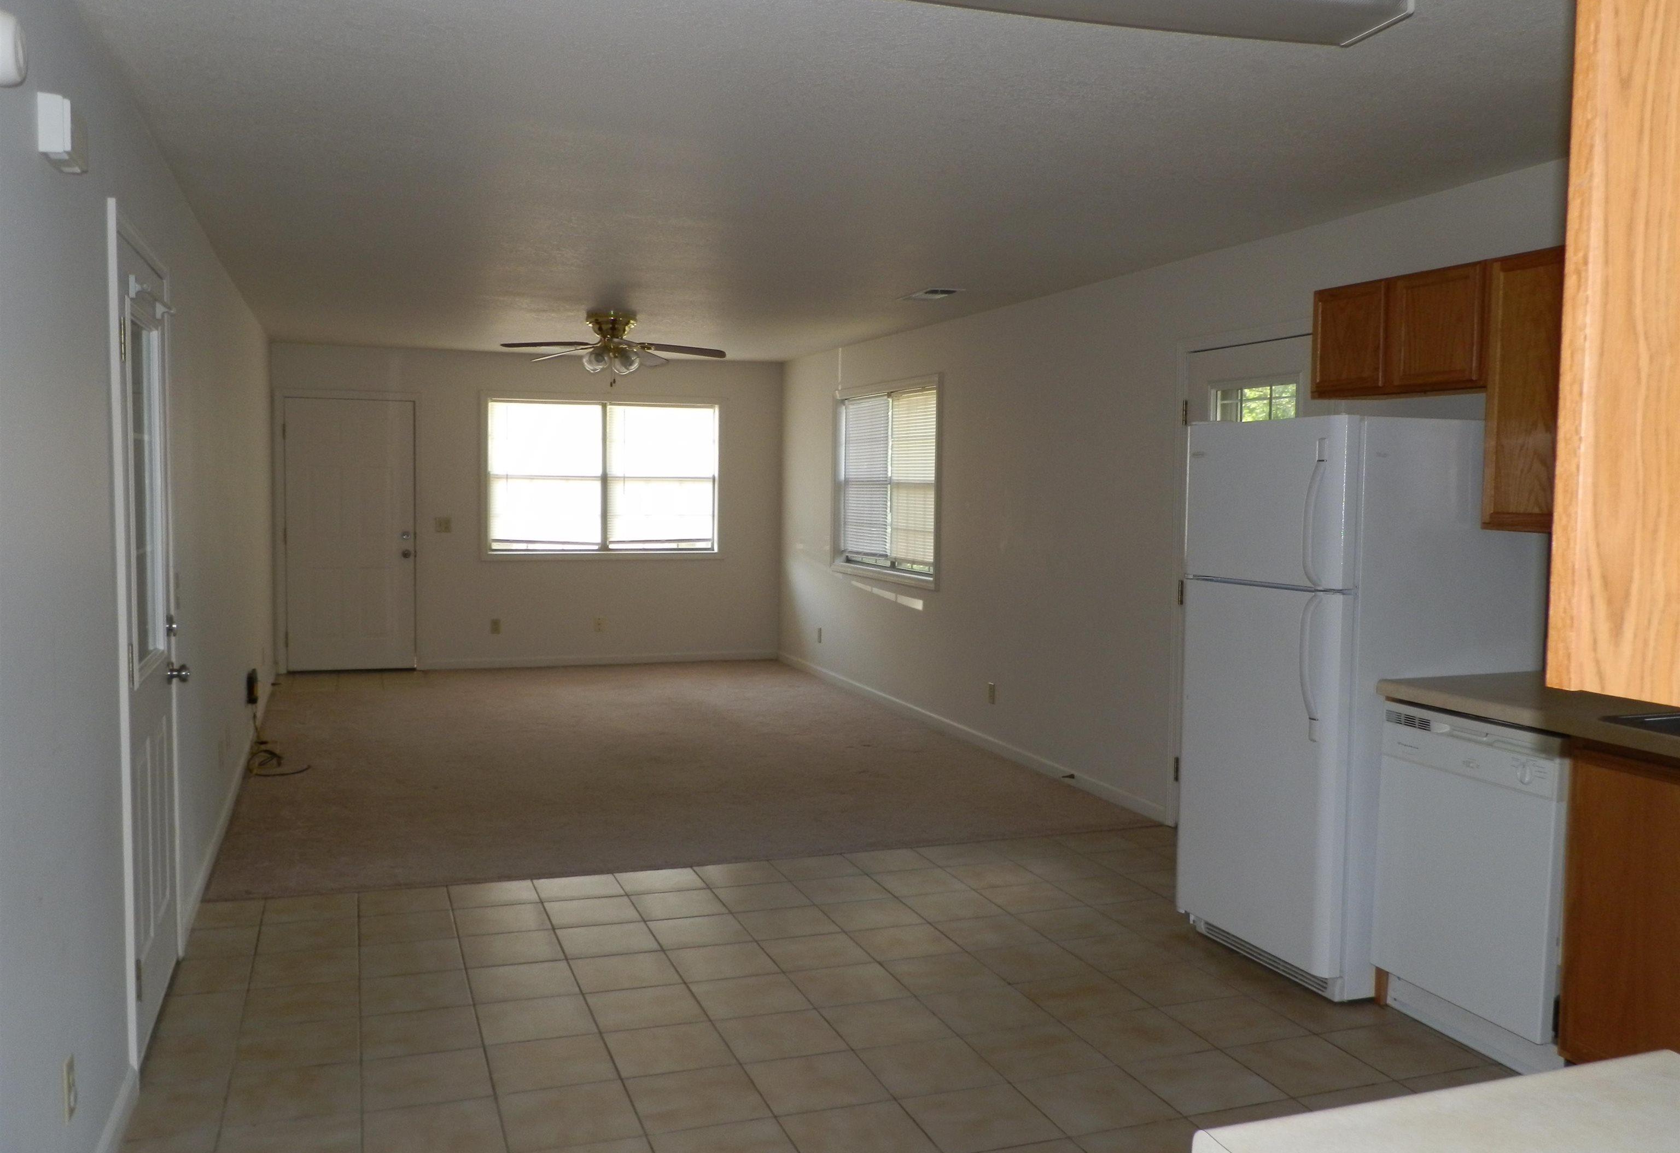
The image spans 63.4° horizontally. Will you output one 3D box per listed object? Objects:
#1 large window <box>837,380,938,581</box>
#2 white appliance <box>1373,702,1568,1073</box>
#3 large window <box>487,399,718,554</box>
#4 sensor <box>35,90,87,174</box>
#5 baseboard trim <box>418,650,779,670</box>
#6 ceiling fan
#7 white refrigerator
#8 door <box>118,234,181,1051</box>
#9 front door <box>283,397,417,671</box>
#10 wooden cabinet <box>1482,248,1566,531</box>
[{"bbox_3d":[0.324,-0.625,9.049,0.100,1.205,1.790,-1,4,-20],"label":"large window"},{"bbox_3d":[1.911,0.818,3.712,0.590,0.880,0.600,-1,4,-20],"label":"white appliance"},{"bbox_3d":[-1.849,-0.776,10.727,1.825,1.185,0.100,-1,4,-20],"label":"large window"},{"bbox_3d":[-1.433,-0.815,2.514,0.055,0.103,0.194,-1,4,-20],"label":"sensor"},{"bbox_3d":[-1.856,0.655,10.788,2.850,0.077,0.020,-1,4,-20],"label":"baseboard trim"},{"bbox_3d":[-1.299,-1.337,7.786,1.270,0.357,1.230,-1,4,-20],"label":"ceiling fan"},{"bbox_3d":[1.607,0.363,4.332,0.745,1.695,0.745,-1,4,-20],"label":"white refrigerator"},{"bbox_3d":[-1.889,0.170,3.704,0.060,2.050,0.890,-1,4,-20],"label":"door"},{"bbox_3d":[-3.625,-0.300,10.105,0.912,2.020,0.060,-1,4,-20],"label":"front door"},{"bbox_3d":[2.047,-0.499,3.690,0.320,0.757,0.450,-1,4,-20],"label":"wooden cabinet"}]

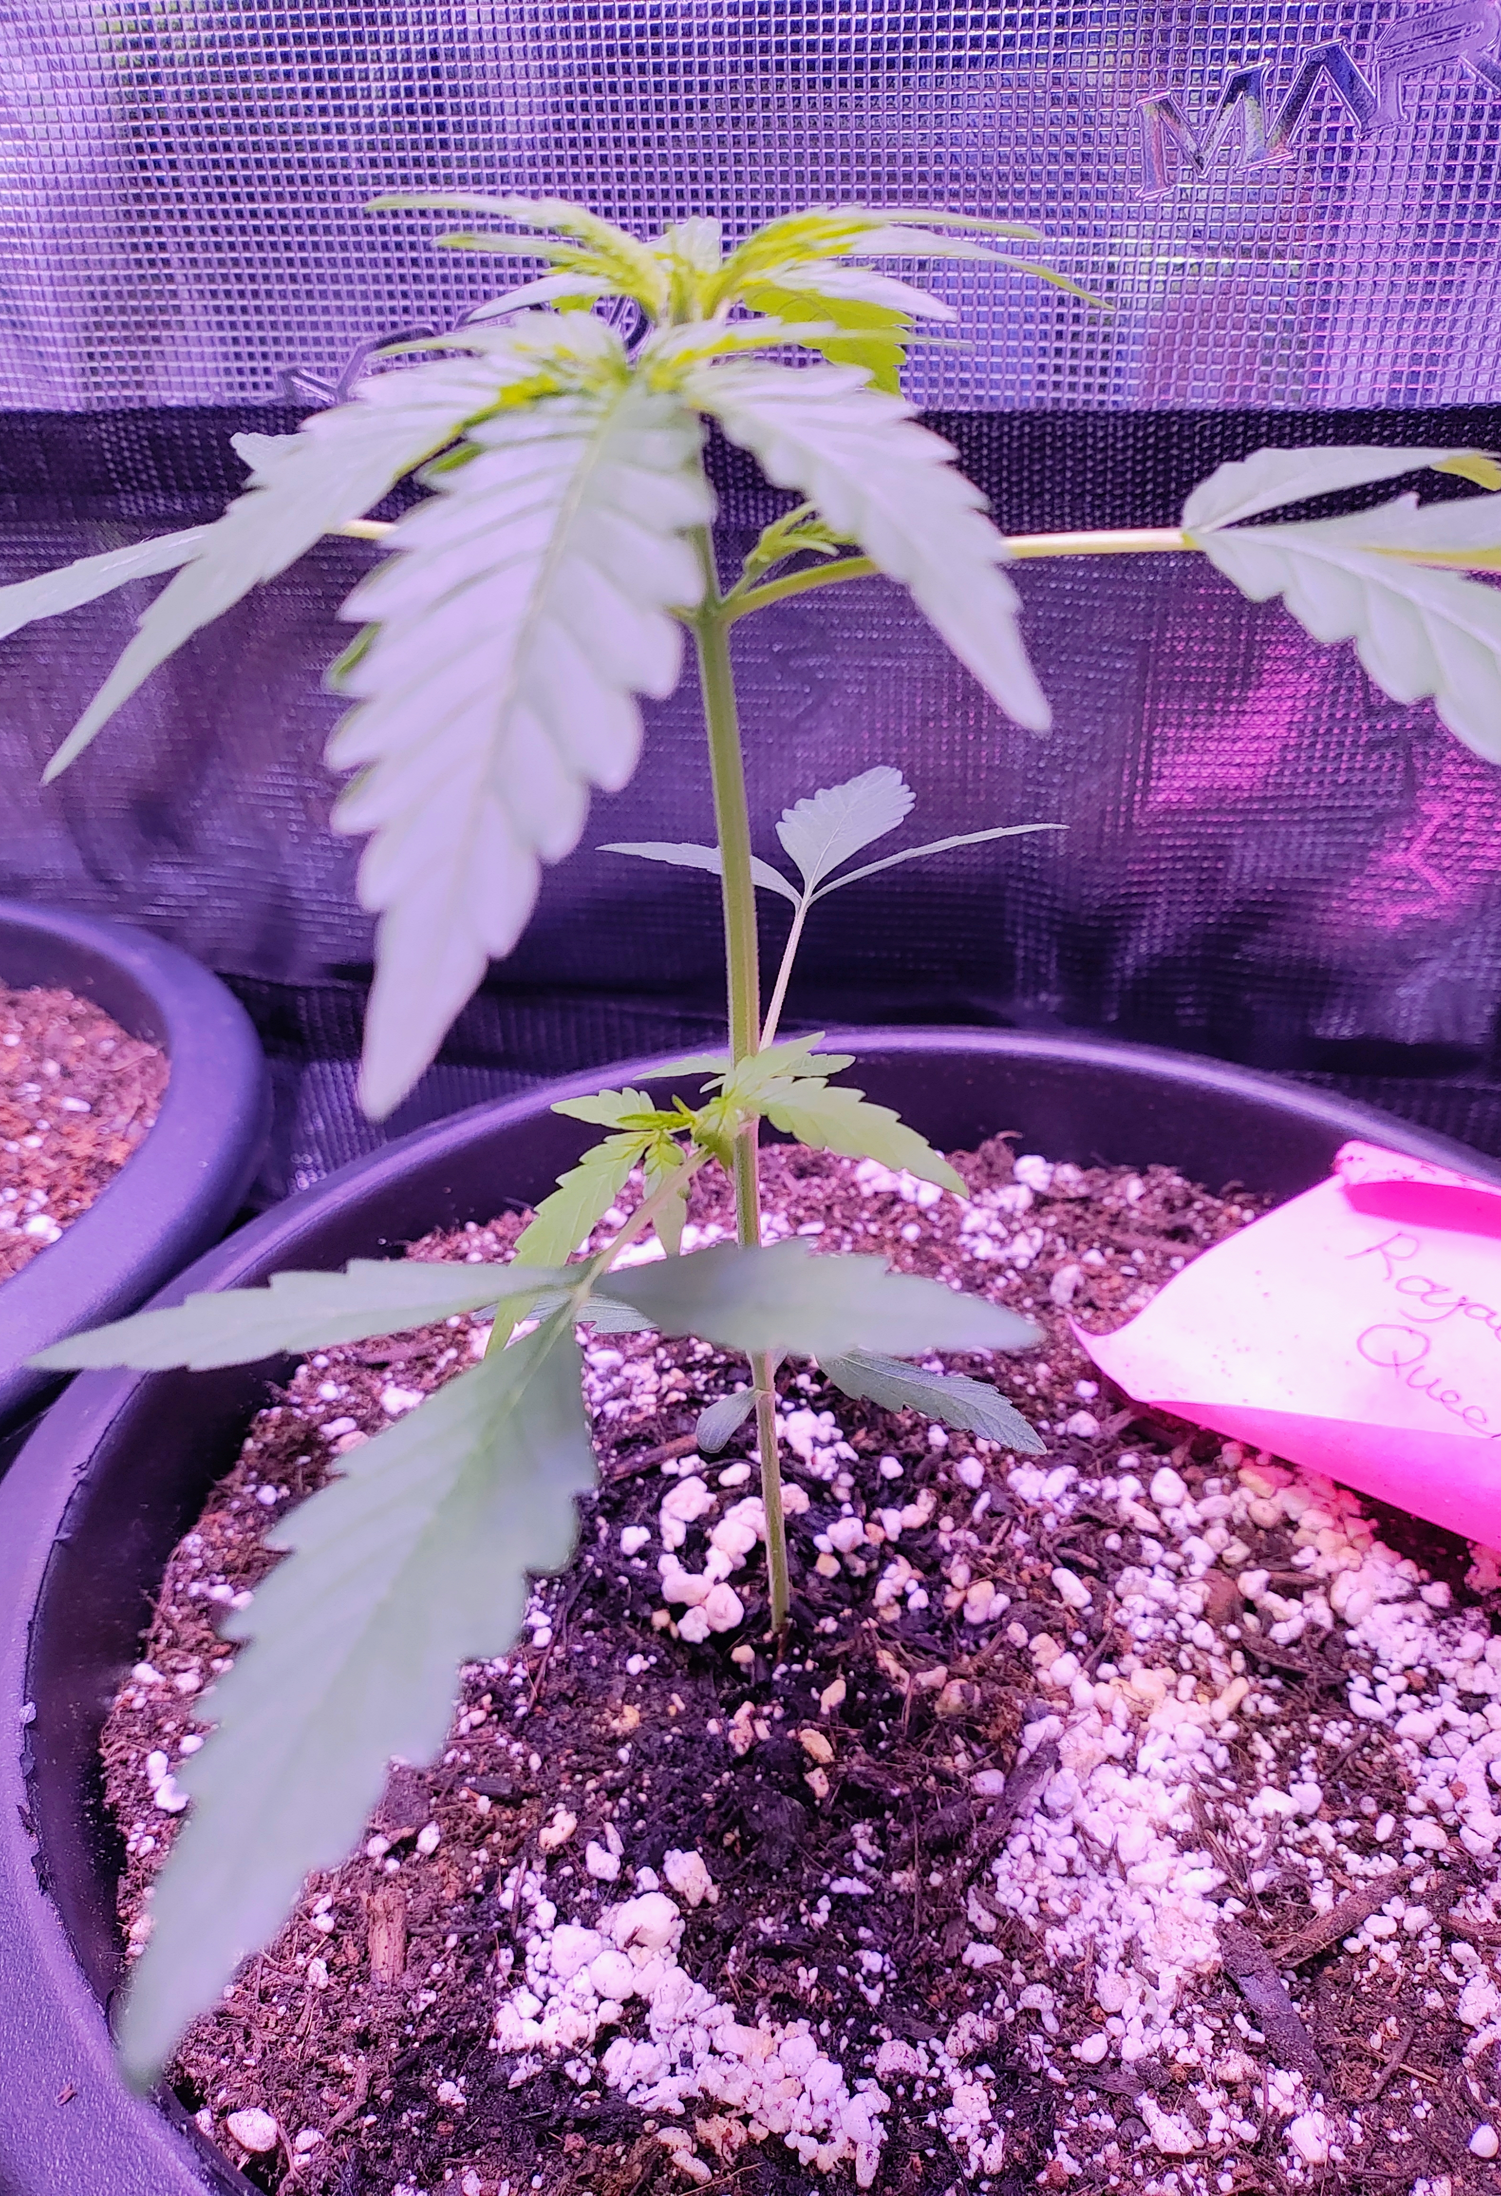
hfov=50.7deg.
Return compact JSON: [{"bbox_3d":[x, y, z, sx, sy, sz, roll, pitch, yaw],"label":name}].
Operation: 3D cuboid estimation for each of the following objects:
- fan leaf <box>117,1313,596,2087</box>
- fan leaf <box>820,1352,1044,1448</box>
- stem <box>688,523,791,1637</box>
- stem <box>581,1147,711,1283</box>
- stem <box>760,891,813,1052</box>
[{"bbox_3d":[-0.033,0.050,0.142,0.027,0.009,0.073,14,60,27],"label":"fan leaf"},{"bbox_3d":[0.022,0.038,0.203,0.033,0.005,0.012,22,33,7],"label":"fan leaf"},{"bbox_3d":[0.000,0.010,0.195,0.004,0.157,0.004,-4,29,0],"label":"stem"},{"bbox_3d":[-0.010,0.012,0.172,0.002,0.002,0.034,45,36,0],"label":"stem"},{"bbox_3d":[0.004,-0.014,0.205,0.002,0.002,0.036,15,51,0],"label":"stem"}]

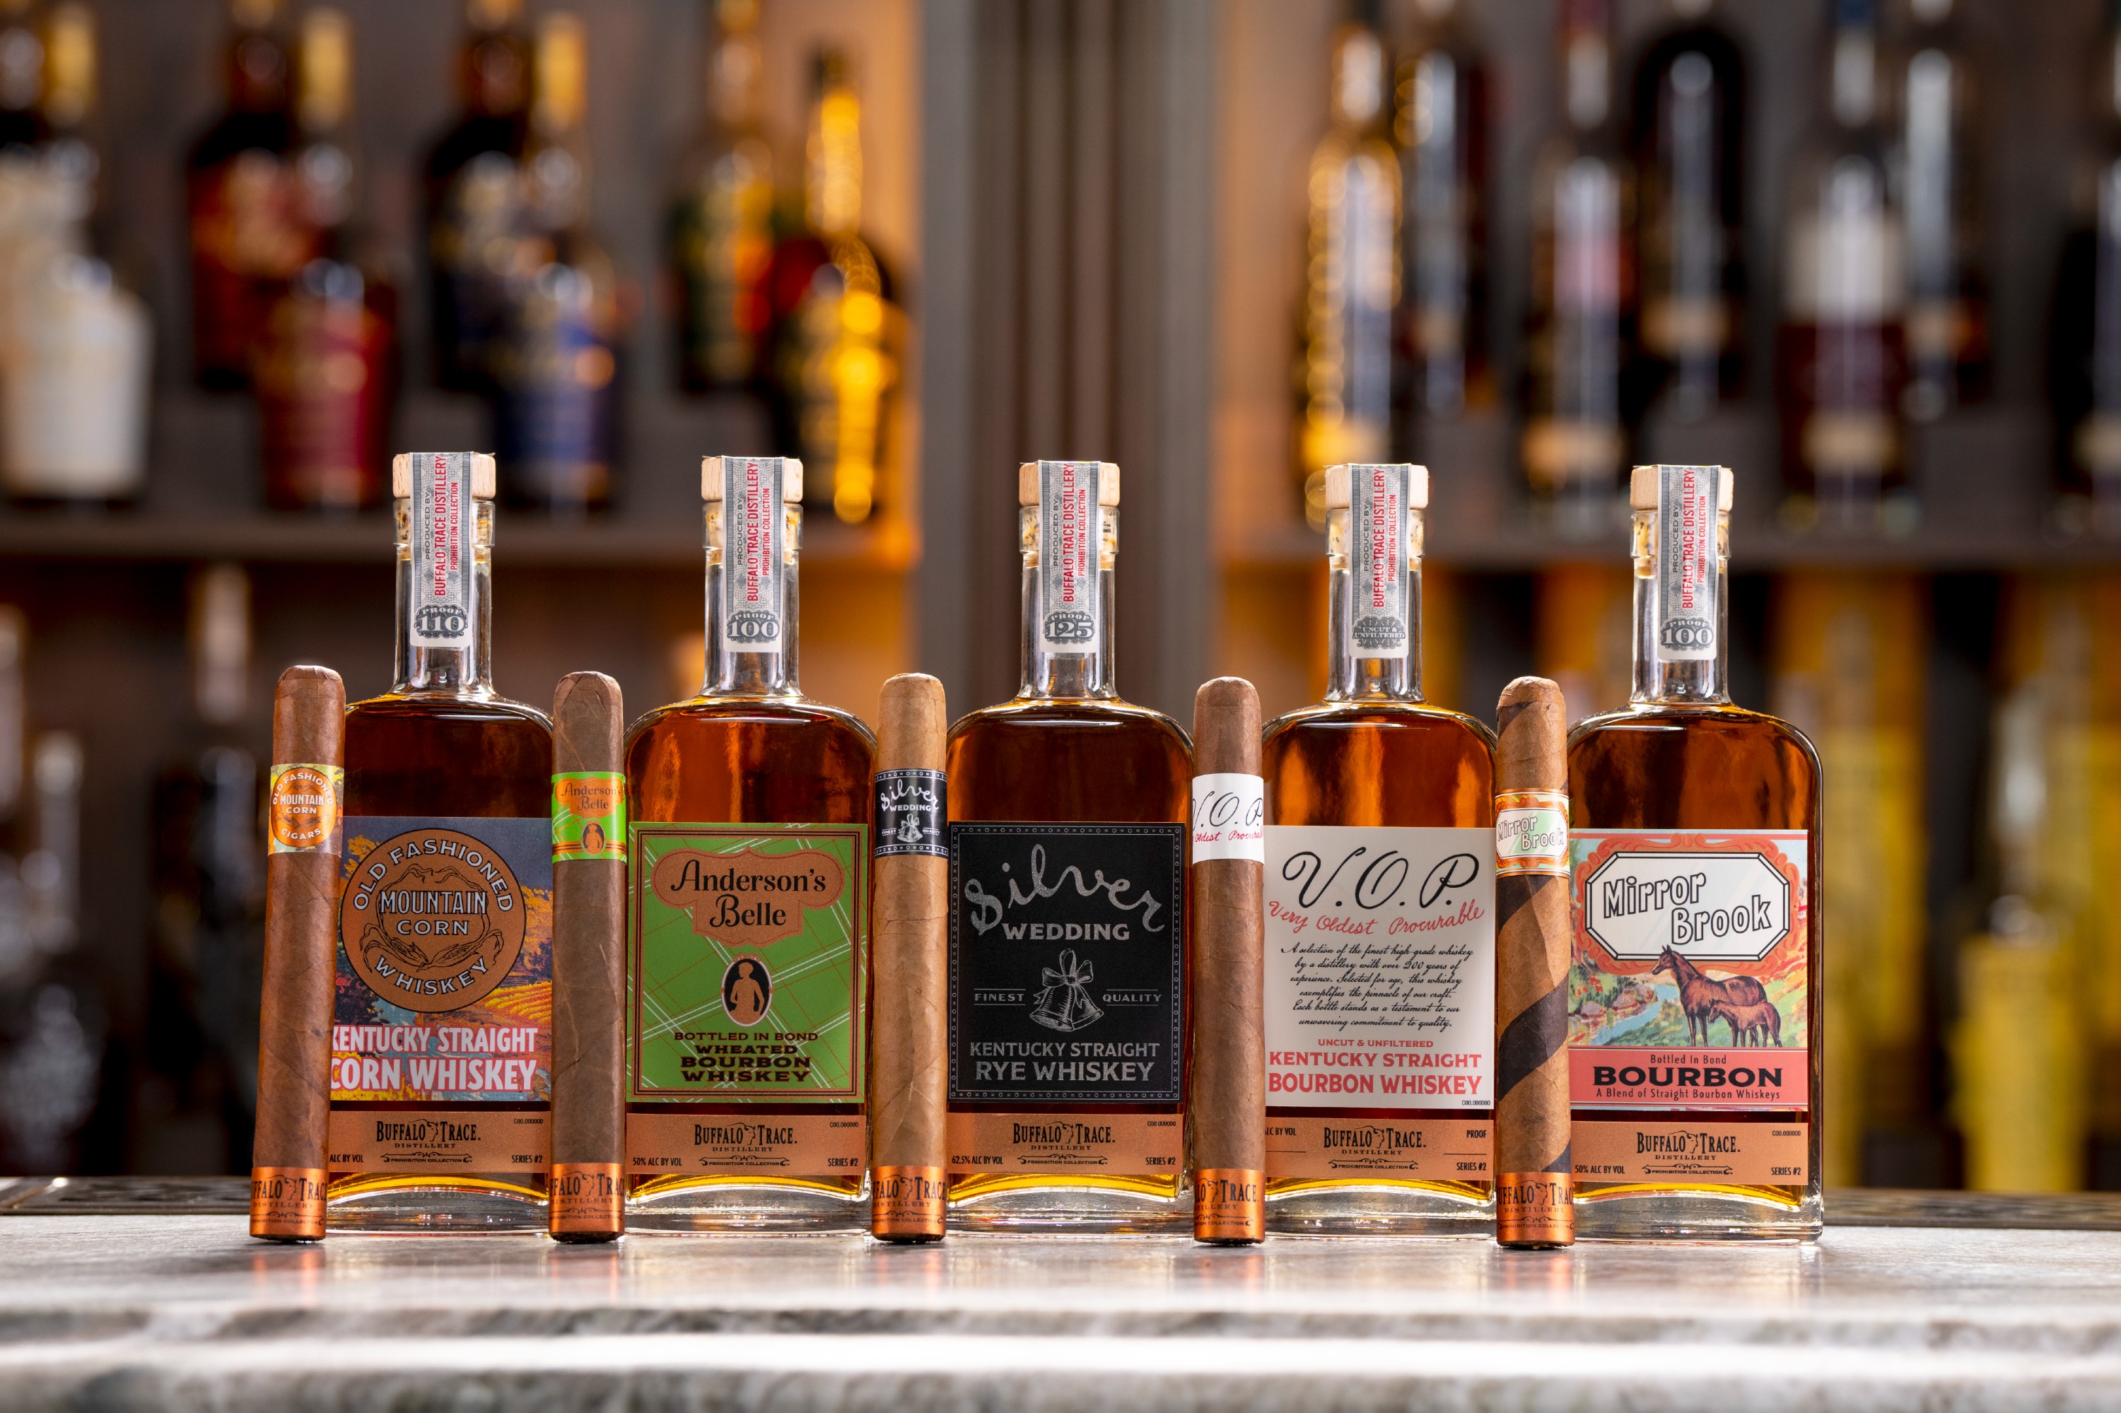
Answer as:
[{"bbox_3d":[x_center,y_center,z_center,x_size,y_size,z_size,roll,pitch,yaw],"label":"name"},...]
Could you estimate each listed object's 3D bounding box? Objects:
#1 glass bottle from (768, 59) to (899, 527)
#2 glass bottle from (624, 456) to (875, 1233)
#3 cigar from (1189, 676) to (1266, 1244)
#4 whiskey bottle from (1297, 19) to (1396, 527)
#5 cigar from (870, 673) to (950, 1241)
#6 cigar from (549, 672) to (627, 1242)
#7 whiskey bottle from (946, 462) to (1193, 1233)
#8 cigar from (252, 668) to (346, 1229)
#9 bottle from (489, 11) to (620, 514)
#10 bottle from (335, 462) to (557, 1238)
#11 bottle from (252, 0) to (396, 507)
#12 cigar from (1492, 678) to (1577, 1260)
[{"bbox_3d":[-0.135,-0.256,3.470,0.083,0.286,0.083,0,0,-2],"label":"glass bottle"},{"bbox_3d":[-0.086,0.037,1.578,0.074,0.212,0.052,0,0,-2],"label":"glass bottle"},{"bbox_3d":[0.046,0.069,1.550,0.020,0.154,0.020,0,-1,-2],"label":"cigar"},{"bbox_3d":[0.177,-0.267,3.470,0.070,0.317,0.070,0,0,-2],"label":"whiskey bottle"},{"bbox_3d":[-0.040,0.068,1.546,0.020,0.153,0.020,0,-1,-2],"label":"cigar"},{"bbox_3d":[-0.128,0.067,1.542,0.020,0.153,0.020,0,-1,-2],"label":"cigar"},{"bbox_3d":[0.002,0.039,1.581,0.074,0.212,0.052,0,0,-2],"label":"whiskey bottle"},{"bbox_3d":[-0.205,0.066,1.539,0.020,0.155,0.020,2,-1,-2],"label":"cigar"},{"bbox_3d":[-0.304,-0.269,3.470,0.082,0.304,0.082,0,0,-2],"label":"bottle"},{"bbox_3d":[-0.171,0.037,1.574,0.074,0.212,0.052,0,0,-2],"label":"bottle"},{"bbox_3d":[-0.445,-0.271,3.470,0.083,0.306,0.083,0,0,-2],"label":"bottle"},{"bbox_3d":[0.129,0.069,1.553,0.020,0.154,0.020,0,-1,-2],"label":"cigar"}]

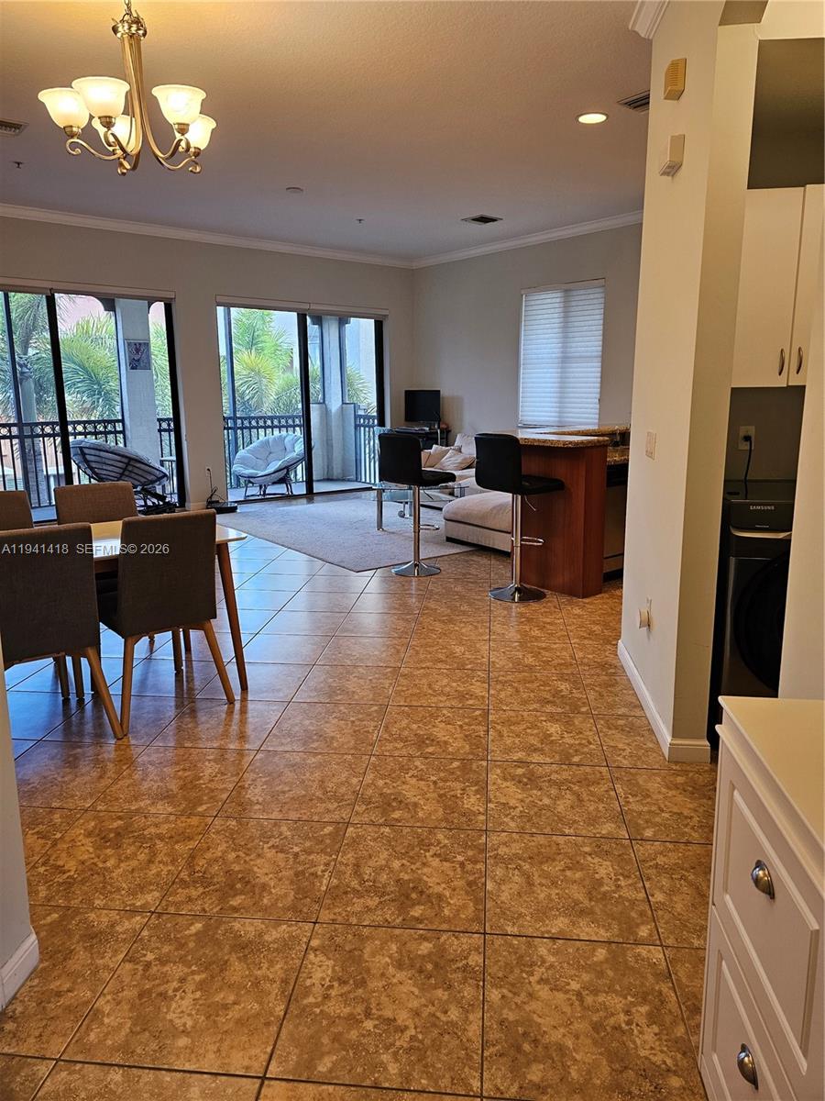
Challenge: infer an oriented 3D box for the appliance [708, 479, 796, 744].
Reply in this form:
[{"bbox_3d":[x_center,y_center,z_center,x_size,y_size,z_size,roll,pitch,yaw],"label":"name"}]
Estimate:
[{"bbox_3d":[1.557,0.223,3.120,0.686,0.980,0.780,1,13,6],"label":"appliance"}]

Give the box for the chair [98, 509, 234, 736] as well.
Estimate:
[{"bbox_3d":[-1.196,0.268,3.322,0.490,0.880,0.560,-12,17,-41],"label":"chair"}]

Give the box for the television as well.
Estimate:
[{"bbox_3d":[0.138,-1.968,9.992,0.520,0.460,0.120,1,13,8],"label":"television"}]

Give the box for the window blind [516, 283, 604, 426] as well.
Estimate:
[{"bbox_3d":[1.740,-2.320,8.787,0.060,1.670,1.280,-10,16,-37],"label":"window blind"}]

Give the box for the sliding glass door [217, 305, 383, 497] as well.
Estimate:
[{"bbox_3d":[-1.426,-2.002,10.009,2.530,2.420,0.100,-10,16,-37],"label":"sliding glass door"}]

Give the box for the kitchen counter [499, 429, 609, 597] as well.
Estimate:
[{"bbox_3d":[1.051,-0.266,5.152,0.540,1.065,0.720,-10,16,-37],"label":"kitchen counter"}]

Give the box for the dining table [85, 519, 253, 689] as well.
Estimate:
[{"bbox_3d":[-1.531,0.327,3.314,1.400,0.750,0.780,-10,16,-37],"label":"dining table"}]

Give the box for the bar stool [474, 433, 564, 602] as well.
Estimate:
[{"bbox_3d":[0.719,-0.223,4.918,0.430,1.085,0.420,-10,16,-37],"label":"bar stool"}]

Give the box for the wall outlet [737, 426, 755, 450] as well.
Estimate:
[{"bbox_3d":[1.616,-0.542,3.530,0.070,0.115,0.010,1,13,6],"label":"wall outlet"}]

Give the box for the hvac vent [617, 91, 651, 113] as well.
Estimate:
[{"bbox_3d":[1.407,-2.655,4.316,0.270,0.030,0.310,-10,16,-37],"label":"hvac vent"}]

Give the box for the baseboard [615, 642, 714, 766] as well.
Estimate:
[{"bbox_3d":[1.120,0.637,3.342,0.157,0.096,1.178,1,13,6],"label":"baseboard"}]

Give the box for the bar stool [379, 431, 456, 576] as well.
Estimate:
[{"bbox_3d":[0.034,-0.365,5.688,0.420,1.060,0.440,10,17,41],"label":"bar stool"}]

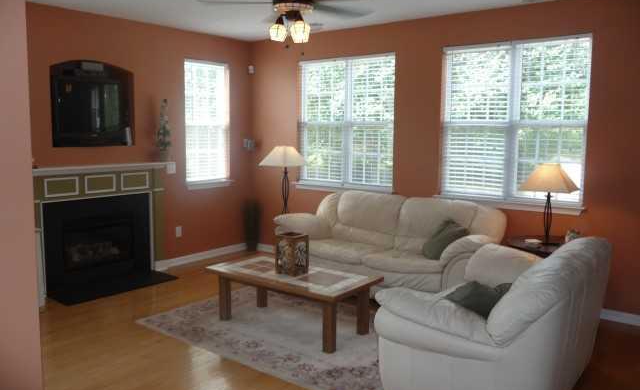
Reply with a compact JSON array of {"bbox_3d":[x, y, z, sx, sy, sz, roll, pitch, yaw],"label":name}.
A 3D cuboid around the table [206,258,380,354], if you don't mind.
[{"bbox_3d":[-0.230,0.858,4.220,1.267,0.459,0.660,6,9,36],"label":"table"}]

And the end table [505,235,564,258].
[{"bbox_3d":[1.916,0.754,4.408,0.610,0.670,0.610,6,9,36],"label":"end table"}]

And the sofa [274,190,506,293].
[{"bbox_3d":[0.626,0.514,5.145,2.180,0.935,0.900,6,9,36],"label":"sofa"}]

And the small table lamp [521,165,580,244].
[{"bbox_3d":[1.924,0.079,4.325,0.410,0.690,0.410,6,9,36],"label":"small table lamp"}]

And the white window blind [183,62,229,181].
[{"bbox_3d":[-1.348,-0.872,6.215,0.080,1.420,0.650,6,9,36],"label":"white window blind"}]

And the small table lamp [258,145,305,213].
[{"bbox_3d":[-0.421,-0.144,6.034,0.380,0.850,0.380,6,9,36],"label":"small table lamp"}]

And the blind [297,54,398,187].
[{"bbox_3d":[0.281,-0.842,5.915,1.270,1.430,0.080,6,9,36],"label":"blind"}]

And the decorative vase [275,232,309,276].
[{"bbox_3d":[-0.221,0.484,4.170,0.175,0.296,0.170,6,9,36],"label":"decorative vase"}]

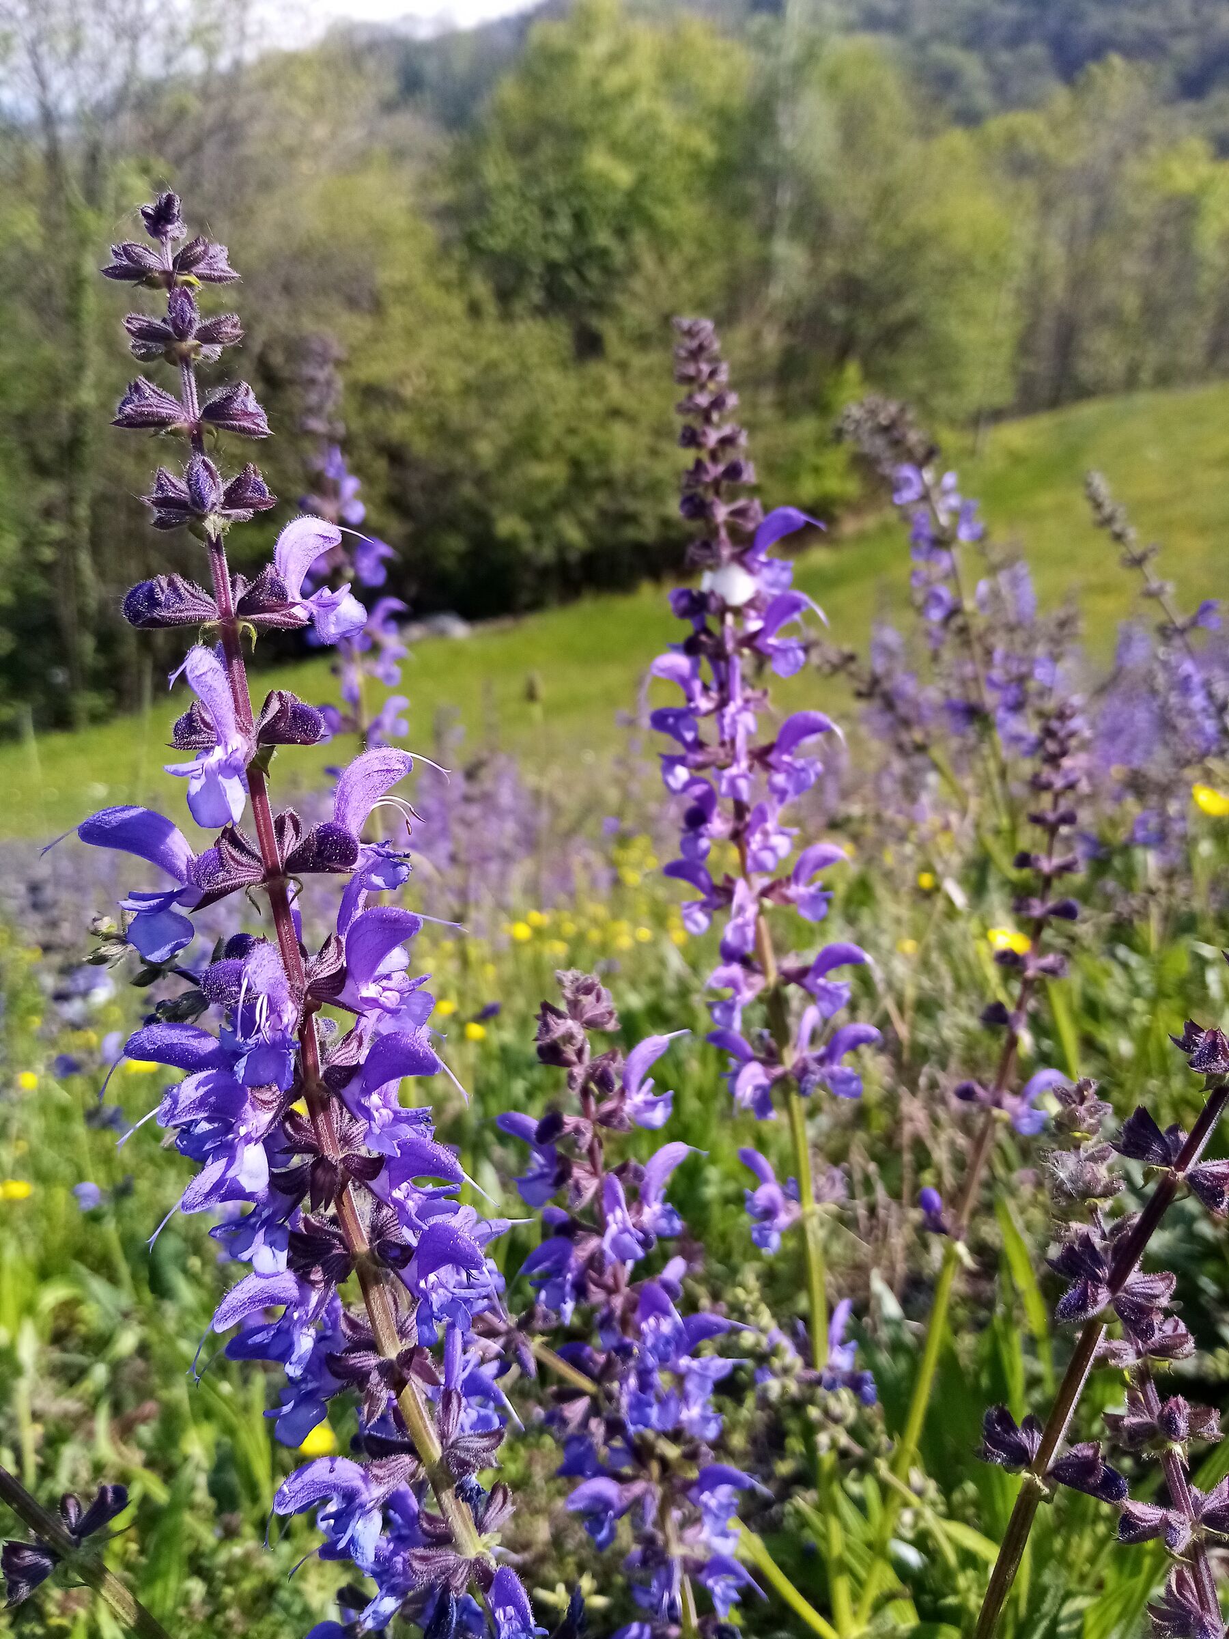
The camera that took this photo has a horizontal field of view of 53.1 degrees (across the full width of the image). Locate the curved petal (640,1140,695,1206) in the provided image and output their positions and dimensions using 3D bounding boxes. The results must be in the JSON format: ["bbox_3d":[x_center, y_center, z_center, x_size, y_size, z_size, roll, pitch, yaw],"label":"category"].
[{"bbox_3d":[0.015,0.099,0.345,0.015,0.017,0.009,3,11,14],"label":"curved petal"}]

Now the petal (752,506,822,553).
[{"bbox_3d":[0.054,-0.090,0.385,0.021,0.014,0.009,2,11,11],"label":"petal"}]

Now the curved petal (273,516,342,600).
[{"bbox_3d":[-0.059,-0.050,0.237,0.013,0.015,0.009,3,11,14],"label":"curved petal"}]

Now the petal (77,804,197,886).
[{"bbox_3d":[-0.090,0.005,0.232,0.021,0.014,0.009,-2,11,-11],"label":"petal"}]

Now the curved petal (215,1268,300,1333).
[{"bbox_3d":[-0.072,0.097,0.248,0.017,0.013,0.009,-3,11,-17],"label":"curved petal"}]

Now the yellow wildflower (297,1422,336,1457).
[{"bbox_3d":[-0.159,0.332,0.660,0.023,0.015,0.023,0,11,0],"label":"yellow wildflower"}]

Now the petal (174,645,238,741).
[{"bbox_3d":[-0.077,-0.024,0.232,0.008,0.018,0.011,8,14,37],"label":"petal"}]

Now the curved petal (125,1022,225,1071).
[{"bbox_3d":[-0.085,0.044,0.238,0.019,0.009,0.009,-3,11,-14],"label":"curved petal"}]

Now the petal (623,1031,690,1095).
[{"bbox_3d":[0.011,0.068,0.345,0.018,0.018,0.009,3,11,14],"label":"petal"}]

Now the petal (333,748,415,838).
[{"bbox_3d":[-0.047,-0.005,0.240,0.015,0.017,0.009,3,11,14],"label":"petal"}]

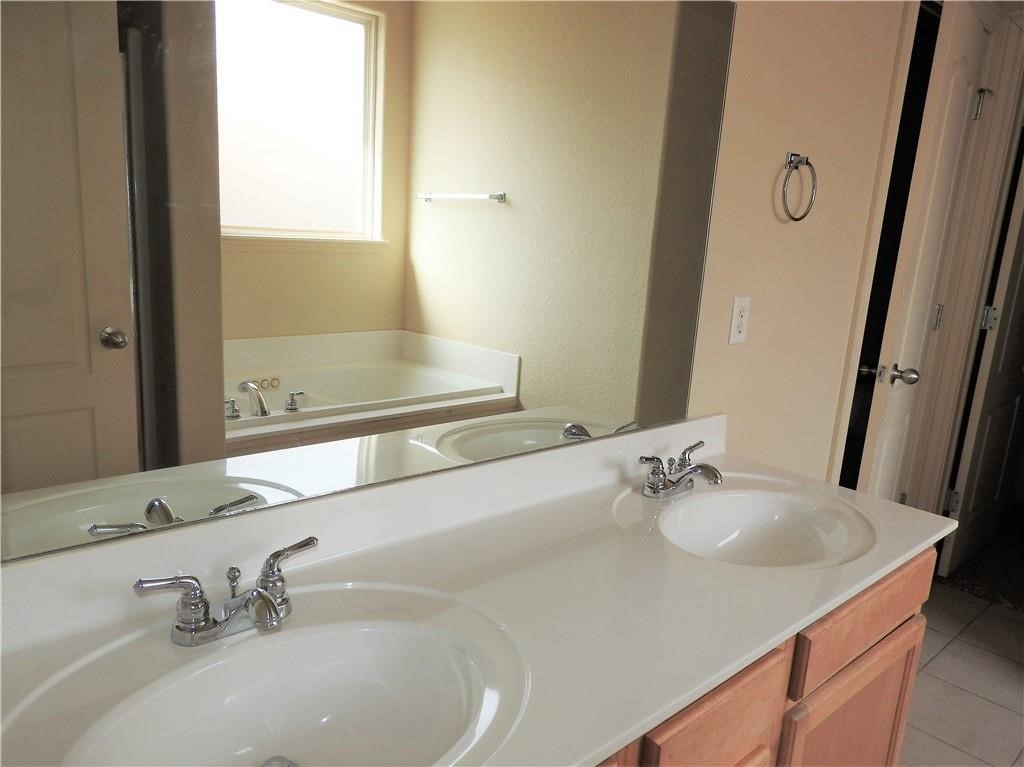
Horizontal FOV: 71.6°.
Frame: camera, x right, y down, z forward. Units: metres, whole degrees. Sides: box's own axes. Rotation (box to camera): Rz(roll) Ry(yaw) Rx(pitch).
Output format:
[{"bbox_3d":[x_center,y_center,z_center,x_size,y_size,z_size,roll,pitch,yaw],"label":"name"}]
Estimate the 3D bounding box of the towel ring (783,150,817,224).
[{"bbox_3d":[0.702,-0.483,1.749,0.158,0.162,0.056,-7,16,-41],"label":"towel ring"}]

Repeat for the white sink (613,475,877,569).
[{"bbox_3d":[0.448,0.329,1.409,0.546,0.150,0.450,-7,16,-41],"label":"white sink"}]

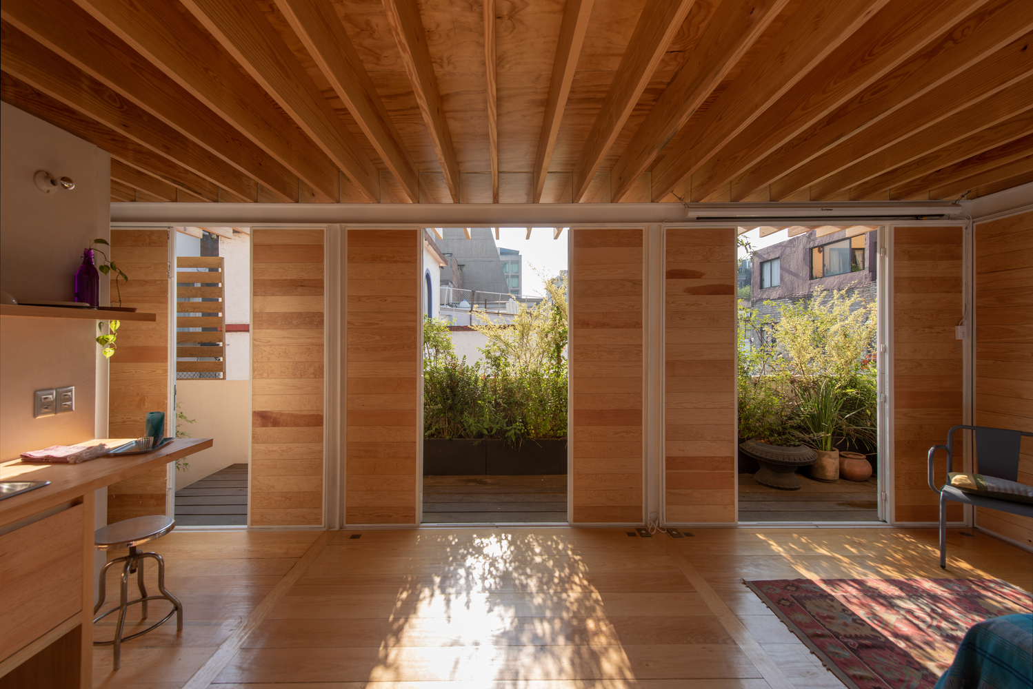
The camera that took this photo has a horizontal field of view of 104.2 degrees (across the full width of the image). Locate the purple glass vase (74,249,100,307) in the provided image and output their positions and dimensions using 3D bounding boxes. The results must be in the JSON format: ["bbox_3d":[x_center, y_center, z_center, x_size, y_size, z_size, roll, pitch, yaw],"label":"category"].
[{"bbox_3d":[-2.029,-0.313,1.900,0.078,0.280,0.078,0,0,-1],"label":"purple glass vase"}]

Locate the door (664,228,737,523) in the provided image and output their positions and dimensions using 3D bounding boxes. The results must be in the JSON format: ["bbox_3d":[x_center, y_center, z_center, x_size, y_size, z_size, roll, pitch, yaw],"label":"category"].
[{"bbox_3d":[1.376,0.233,3.005,0.545,2.185,0.055,0,0,-1],"label":"door"}]

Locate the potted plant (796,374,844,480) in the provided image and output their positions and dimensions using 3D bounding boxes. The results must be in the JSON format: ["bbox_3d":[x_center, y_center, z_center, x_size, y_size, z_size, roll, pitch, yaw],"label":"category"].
[{"bbox_3d":[2.994,0.822,3.970,0.410,1.000,0.400,0,0,-1],"label":"potted plant"}]

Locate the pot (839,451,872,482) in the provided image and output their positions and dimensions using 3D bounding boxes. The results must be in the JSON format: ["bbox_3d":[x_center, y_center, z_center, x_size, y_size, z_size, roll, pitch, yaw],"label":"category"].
[{"bbox_3d":[3.337,1.208,3.960,0.265,0.225,0.265,0,0,0],"label":"pot"}]

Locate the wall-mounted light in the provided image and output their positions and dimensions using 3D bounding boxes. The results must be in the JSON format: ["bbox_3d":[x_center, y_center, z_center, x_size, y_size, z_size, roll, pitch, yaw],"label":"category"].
[{"bbox_3d":[-2.093,-0.742,1.844,0.134,0.102,0.102,0,0,-1],"label":"wall-mounted light"}]

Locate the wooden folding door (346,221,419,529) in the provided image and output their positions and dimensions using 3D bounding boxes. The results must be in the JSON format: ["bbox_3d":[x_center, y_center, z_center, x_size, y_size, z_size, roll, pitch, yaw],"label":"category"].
[{"bbox_3d":[-0.995,0.237,2.985,0.545,2.185,0.055,0,0,-1],"label":"wooden folding door"}]

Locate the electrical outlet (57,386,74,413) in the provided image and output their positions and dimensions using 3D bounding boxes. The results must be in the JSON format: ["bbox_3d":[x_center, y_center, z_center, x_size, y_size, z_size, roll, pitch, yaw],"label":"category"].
[{"bbox_3d":[-2.155,0.265,1.924,0.013,0.120,0.081,0,0,-1],"label":"electrical outlet"}]

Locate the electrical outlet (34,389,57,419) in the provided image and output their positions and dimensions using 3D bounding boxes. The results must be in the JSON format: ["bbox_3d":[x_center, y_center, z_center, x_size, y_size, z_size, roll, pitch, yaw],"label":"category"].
[{"bbox_3d":[-2.153,0.273,1.838,0.013,0.120,0.083,0,0,-1],"label":"electrical outlet"}]

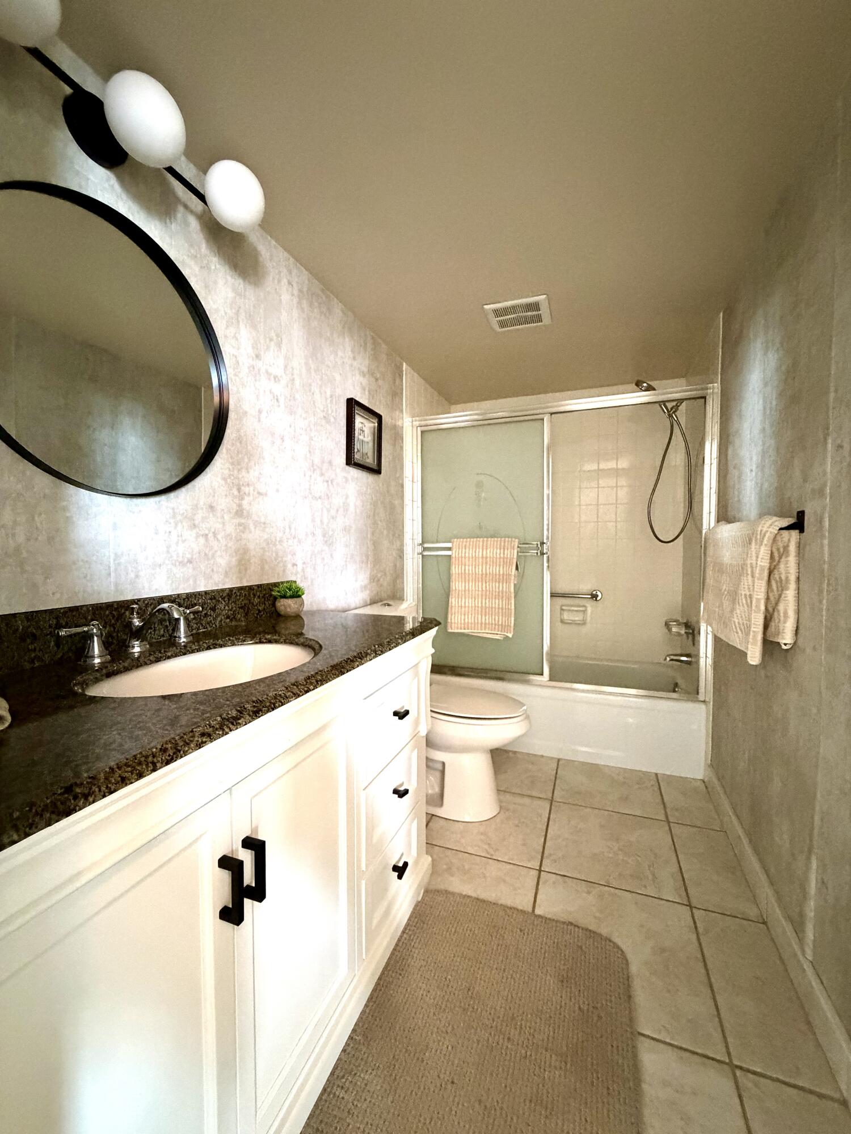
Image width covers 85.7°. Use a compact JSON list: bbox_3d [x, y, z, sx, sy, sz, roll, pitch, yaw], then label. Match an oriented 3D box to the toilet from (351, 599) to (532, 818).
[{"bbox_3d":[0.081,0.611,2.070,0.777,0.828,0.420,1,3,21],"label":"toilet"}]

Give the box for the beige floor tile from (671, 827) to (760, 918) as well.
[{"bbox_3d":[0.993,1.046,1.600,0.196,0.012,0.464,1,3,21],"label":"beige floor tile"}]

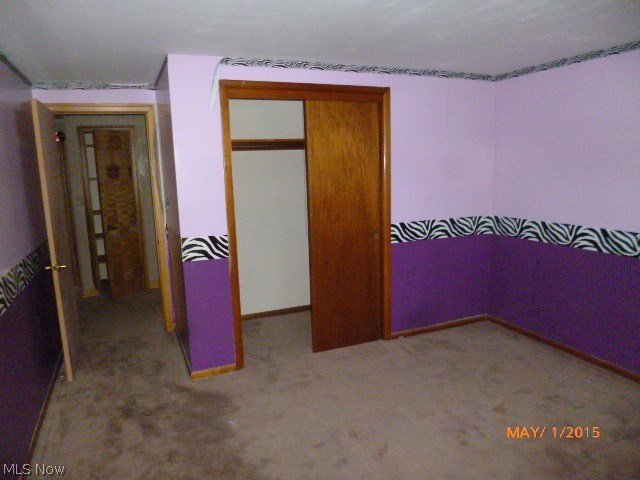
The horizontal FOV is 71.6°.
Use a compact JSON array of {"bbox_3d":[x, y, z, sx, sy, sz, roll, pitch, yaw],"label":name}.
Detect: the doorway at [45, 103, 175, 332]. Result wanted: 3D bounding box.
[{"bbox_3d":[-1.868,-0.126,4.023,0.871,2.127,0.130,-5,10,-23],"label":"doorway"}]

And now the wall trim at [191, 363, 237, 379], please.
[{"bbox_3d":[-0.805,0.999,3.383,0.340,0.055,0.020,-5,10,-23],"label":"wall trim"}]

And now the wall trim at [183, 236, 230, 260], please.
[{"bbox_3d":[-0.825,0.059,3.225,0.338,0.170,0.012,-5,10,-23],"label":"wall trim"}]

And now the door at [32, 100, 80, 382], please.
[{"bbox_3d":[-2.048,0.003,3.503,0.043,2.032,0.721,-5,10,-23],"label":"door"}]

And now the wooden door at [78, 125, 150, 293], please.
[{"bbox_3d":[-2.519,-0.344,5.486,0.610,2.060,0.090,-5,10,-23],"label":"wooden door"}]

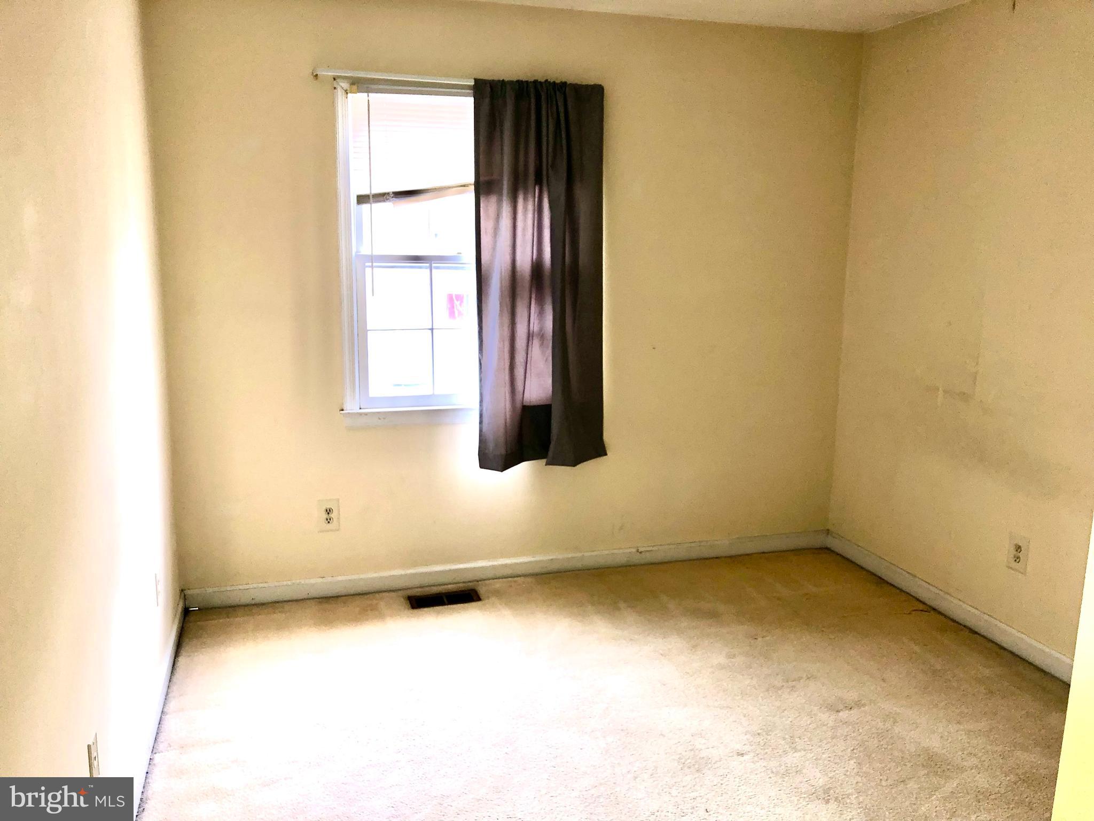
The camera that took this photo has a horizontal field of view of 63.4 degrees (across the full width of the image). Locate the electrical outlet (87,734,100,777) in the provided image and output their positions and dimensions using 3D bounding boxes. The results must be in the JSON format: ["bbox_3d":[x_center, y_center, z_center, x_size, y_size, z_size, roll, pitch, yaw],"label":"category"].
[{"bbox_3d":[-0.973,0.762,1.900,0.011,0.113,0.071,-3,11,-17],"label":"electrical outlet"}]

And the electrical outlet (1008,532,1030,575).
[{"bbox_3d":[1.756,0.535,3.307,0.010,0.133,0.089,-3,11,-17],"label":"electrical outlet"}]

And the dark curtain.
[{"bbox_3d":[-0.018,-0.547,3.742,0.590,1.600,0.105,-3,11,-17],"label":"dark curtain"}]

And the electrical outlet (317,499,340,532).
[{"bbox_3d":[-0.916,0.441,3.718,0.087,0.136,0.010,-3,11,-17],"label":"electrical outlet"}]

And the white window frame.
[{"bbox_3d":[-0.346,-0.650,3.695,1.020,1.335,0.100,-3,11,-17],"label":"white window frame"}]

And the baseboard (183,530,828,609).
[{"bbox_3d":[-0.036,0.711,4.041,3.035,0.086,0.014,-3,11,-17],"label":"baseboard"}]

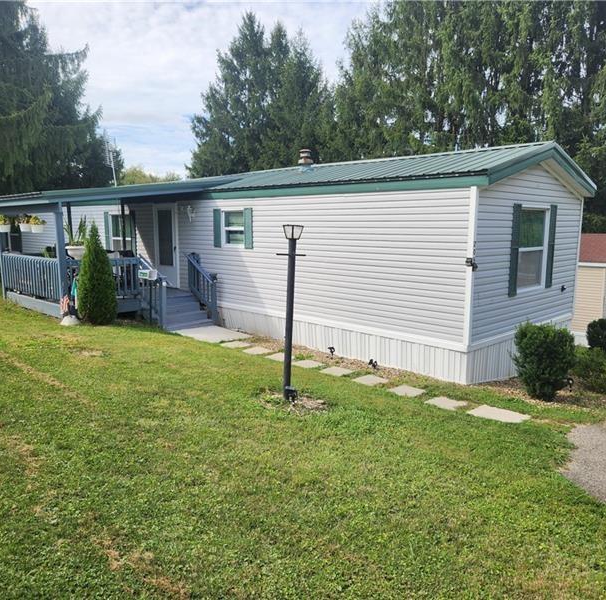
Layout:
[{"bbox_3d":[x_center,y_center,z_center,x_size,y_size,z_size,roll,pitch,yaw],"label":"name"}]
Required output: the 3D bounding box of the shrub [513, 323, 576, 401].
[{"bbox_3d":[3.271,0.833,7.200,0.770,1.020,0.760,4,9,25],"label":"shrub"}]

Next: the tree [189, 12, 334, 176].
[{"bbox_3d":[-2.749,-9.592,34.910,10.000,17.430,9.500,0,8,-4],"label":"tree"}]

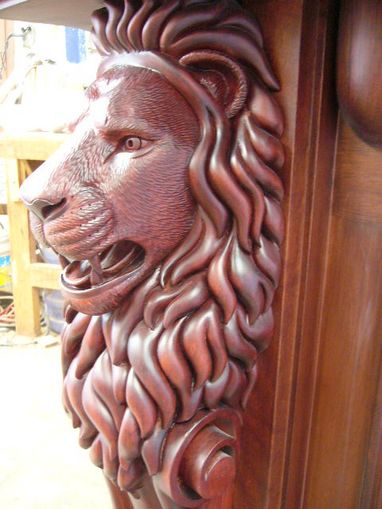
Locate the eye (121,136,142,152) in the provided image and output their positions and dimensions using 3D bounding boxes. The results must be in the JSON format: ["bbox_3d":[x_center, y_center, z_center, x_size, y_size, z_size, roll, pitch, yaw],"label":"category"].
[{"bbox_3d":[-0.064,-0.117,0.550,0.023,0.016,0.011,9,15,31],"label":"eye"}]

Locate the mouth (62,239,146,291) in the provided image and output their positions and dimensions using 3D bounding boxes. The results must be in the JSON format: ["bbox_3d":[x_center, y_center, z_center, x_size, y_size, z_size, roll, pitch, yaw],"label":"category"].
[{"bbox_3d":[-0.106,0.011,0.585,0.078,0.046,0.085,-8,16,-36],"label":"mouth"}]

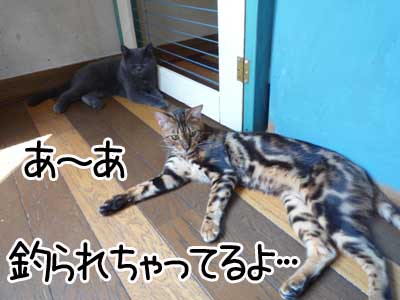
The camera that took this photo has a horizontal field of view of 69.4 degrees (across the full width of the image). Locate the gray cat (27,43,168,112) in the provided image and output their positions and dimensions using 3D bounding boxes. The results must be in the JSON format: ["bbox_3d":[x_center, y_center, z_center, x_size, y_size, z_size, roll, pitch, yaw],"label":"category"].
[{"bbox_3d":[-0.428,-0.297,1.148,0.603,0.218,0.202,2,34,9],"label":"gray cat"}]

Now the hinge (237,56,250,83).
[{"bbox_3d":[0.119,-0.223,0.815,0.011,0.069,0.049,-26,39,-29],"label":"hinge"}]

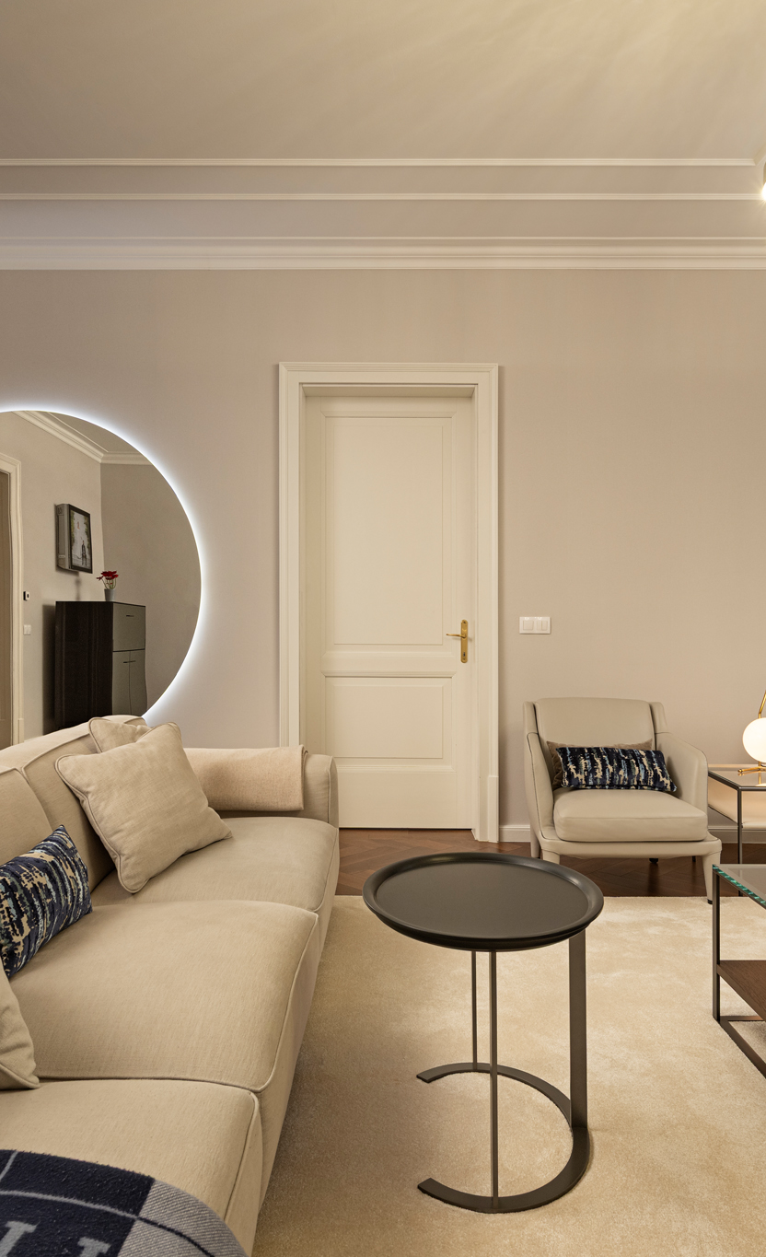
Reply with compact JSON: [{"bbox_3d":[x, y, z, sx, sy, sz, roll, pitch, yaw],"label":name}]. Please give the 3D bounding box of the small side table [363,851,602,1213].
[{"bbox_3d":[0.210,0.808,1.790,0.515,0.515,0.515,0,0,0],"label":"small side table"}]

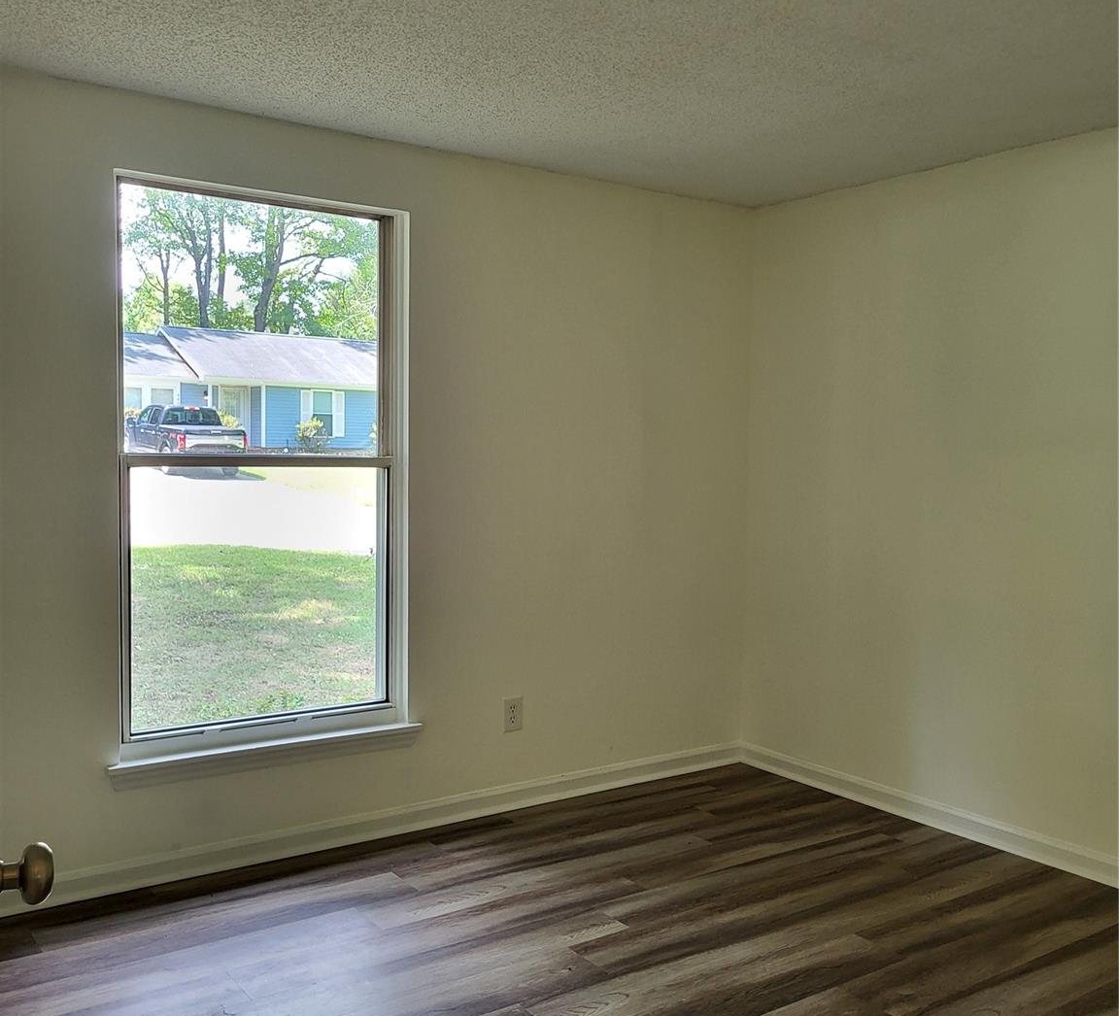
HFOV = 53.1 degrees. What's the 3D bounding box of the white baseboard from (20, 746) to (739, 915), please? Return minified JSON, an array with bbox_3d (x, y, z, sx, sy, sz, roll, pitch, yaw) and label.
[{"bbox_3d":[-0.459,1.060,3.872,3.000,0.093,0.019,-1,4,-35],"label":"white baseboard"}]

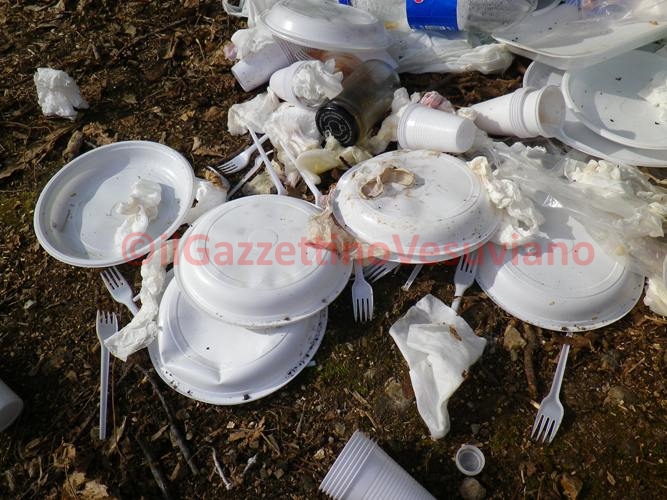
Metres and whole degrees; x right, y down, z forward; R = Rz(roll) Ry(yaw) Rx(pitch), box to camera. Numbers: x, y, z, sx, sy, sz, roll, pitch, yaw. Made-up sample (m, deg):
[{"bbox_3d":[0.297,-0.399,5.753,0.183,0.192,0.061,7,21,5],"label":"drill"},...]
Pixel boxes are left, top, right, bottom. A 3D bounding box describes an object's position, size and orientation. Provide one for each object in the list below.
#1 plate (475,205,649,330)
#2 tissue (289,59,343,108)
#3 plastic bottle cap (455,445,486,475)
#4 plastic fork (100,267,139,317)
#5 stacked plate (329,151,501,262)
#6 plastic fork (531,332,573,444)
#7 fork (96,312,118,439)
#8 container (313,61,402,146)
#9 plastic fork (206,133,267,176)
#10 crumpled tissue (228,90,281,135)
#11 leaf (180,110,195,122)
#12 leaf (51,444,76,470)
[{"bbox_3d":[0.276,0.000,0.670,0.218,0.030,0.218,0,53,0],"label":"plate"},{"bbox_3d":[-0.029,-0.264,0.854,0.080,0.055,0.060,0,52,0],"label":"tissue"},{"bbox_3d":[0.134,0.208,0.531,0.030,0.013,0.030,0,51,0],"label":"plastic bottle cap"},{"bbox_3d":[-0.231,0.074,0.636,0.026,0.015,0.168,-32,58,-23],"label":"plastic fork"},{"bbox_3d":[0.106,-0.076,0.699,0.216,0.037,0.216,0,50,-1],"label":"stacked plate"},{"bbox_3d":[0.251,0.143,0.601,0.026,0.012,0.160,21,55,16],"label":"plastic fork"},{"bbox_3d":[-0.257,0.136,0.607,0.026,0.012,0.158,-10,53,-8],"label":"fork"},{"bbox_3d":[0.040,-0.229,0.838,0.076,0.076,0.128,27,58,19],"label":"container"},{"bbox_3d":[-0.113,-0.166,0.830,0.026,0.012,0.160,33,59,22],"label":"plastic fork"},{"bbox_3d":[-0.127,-0.221,0.859,0.080,0.045,0.065,0,52,0],"label":"crumpled tissue"},{"bbox_3d":[-0.238,-0.218,0.879,0.022,0.008,0.024,0,51,0],"label":"leaf"},{"bbox_3d":[-0.275,0.211,0.551,0.024,0.012,0.025,0,52,0],"label":"leaf"}]

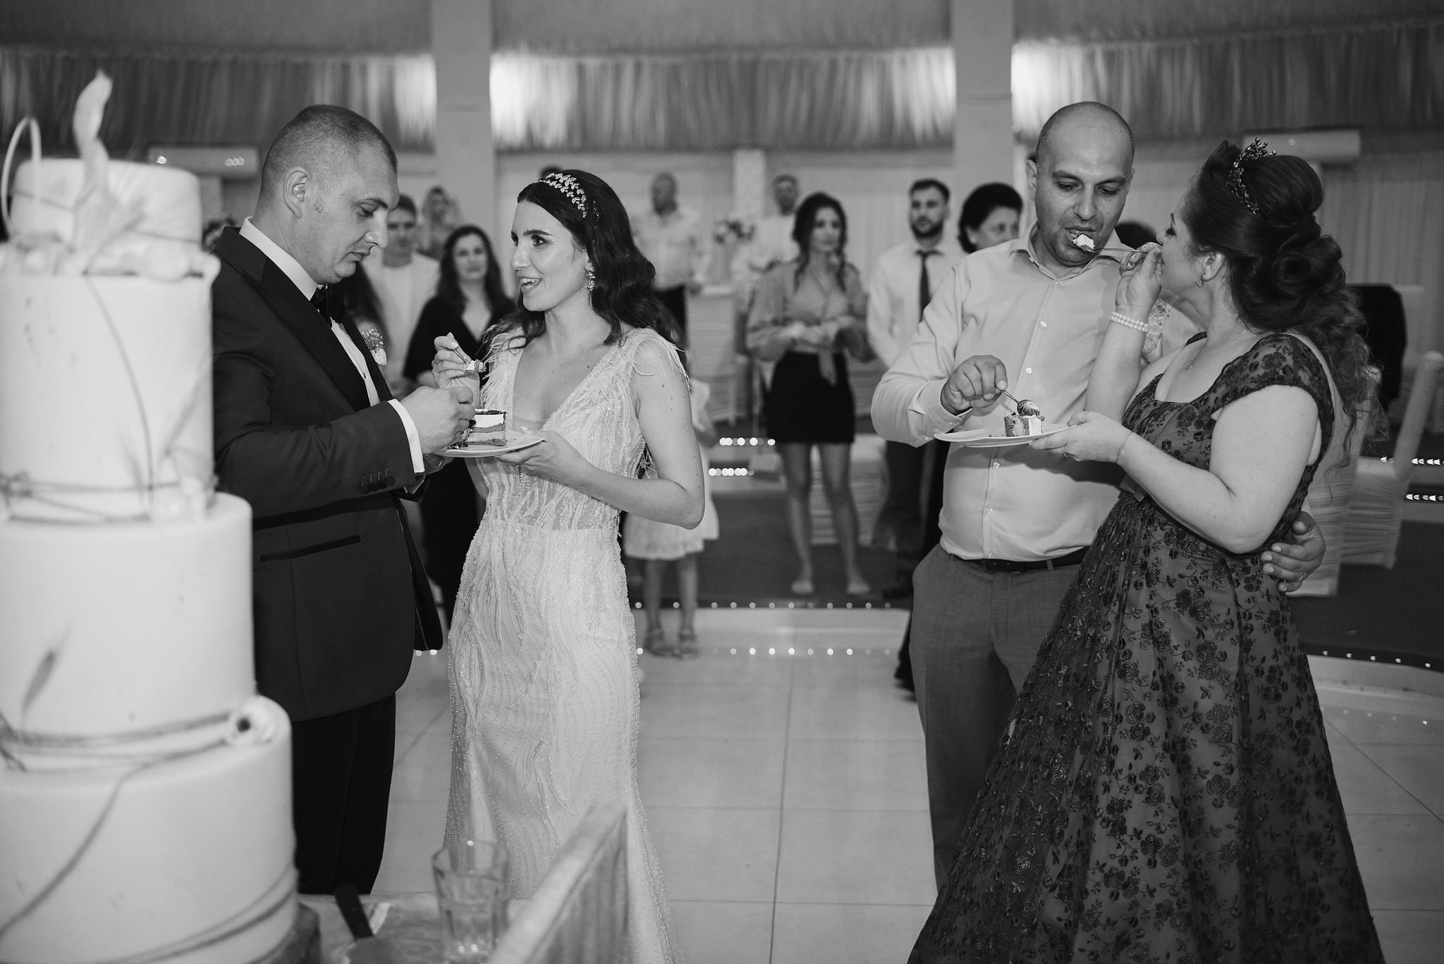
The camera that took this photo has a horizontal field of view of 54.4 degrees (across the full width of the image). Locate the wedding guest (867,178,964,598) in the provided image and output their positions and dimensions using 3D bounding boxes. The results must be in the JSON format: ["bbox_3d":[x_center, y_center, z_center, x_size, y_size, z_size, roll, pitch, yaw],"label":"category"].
[{"bbox_3d":[0.890,-0.404,6.106,0.530,1.781,0.300,1,8,11],"label":"wedding guest"}]

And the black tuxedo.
[{"bbox_3d":[-0.626,0.350,2.272,0.460,1.520,0.540,2,8,16],"label":"black tuxedo"}]

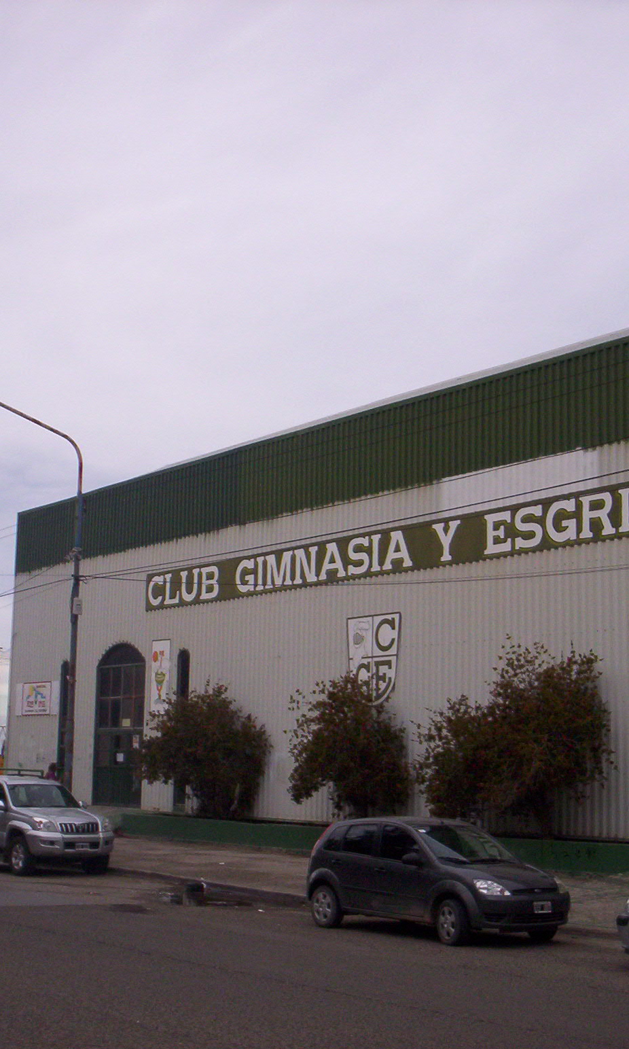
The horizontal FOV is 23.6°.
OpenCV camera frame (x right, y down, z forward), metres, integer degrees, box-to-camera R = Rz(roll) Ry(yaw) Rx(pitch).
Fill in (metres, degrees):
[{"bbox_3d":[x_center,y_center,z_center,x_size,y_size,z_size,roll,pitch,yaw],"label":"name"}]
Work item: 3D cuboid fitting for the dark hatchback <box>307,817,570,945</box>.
[{"bbox_3d":[1.519,4.529,19.395,1.690,1.470,3.920,8,-11,-36],"label":"dark hatchback"}]

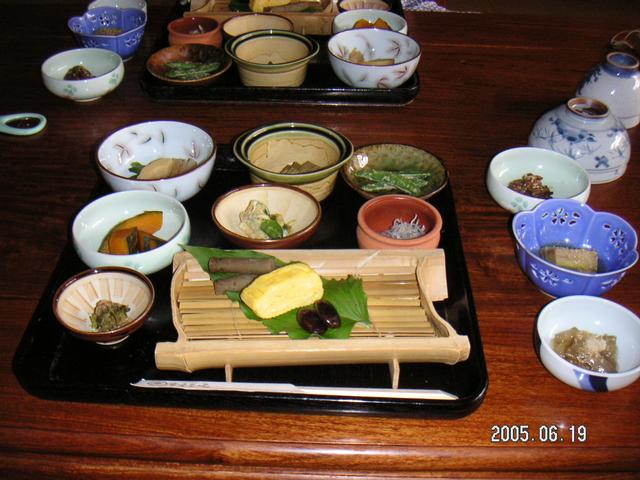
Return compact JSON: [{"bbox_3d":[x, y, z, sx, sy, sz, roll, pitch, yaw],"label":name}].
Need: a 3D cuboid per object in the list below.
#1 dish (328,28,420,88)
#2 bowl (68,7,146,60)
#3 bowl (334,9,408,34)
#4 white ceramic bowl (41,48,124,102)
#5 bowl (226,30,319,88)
[{"bbox_3d":[0.069,-0.226,0.910,0.116,0.050,0.116,1,39,0],"label":"dish"},{"bbox_3d":[-0.287,-0.275,0.969,0.104,0.054,0.104,1,39,0],"label":"bowl"},{"bbox_3d":[0.070,-0.285,0.990,0.101,0.042,0.101,1,39,0],"label":"bowl"},{"bbox_3d":[-0.296,-0.204,0.892,0.099,0.039,0.099,1,39,0],"label":"white ceramic bowl"},{"bbox_3d":[-0.061,-0.227,0.910,0.121,0.047,0.105,1,39,0],"label":"bowl"}]

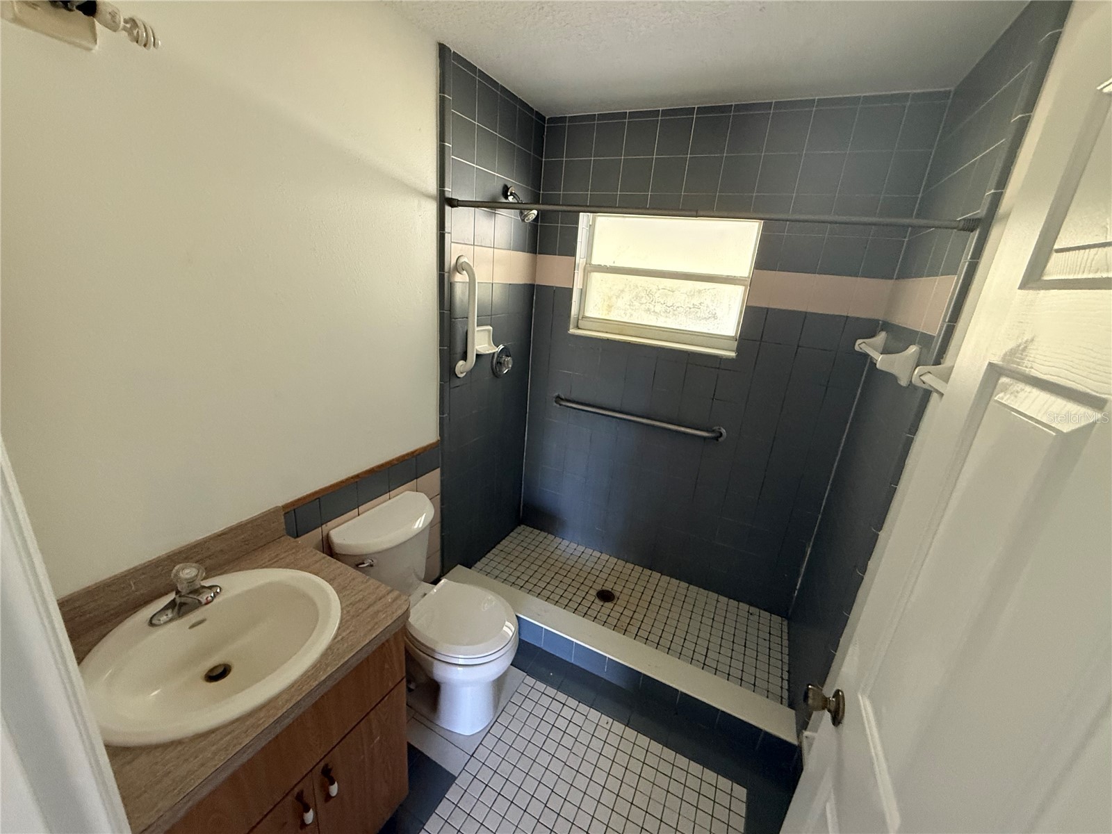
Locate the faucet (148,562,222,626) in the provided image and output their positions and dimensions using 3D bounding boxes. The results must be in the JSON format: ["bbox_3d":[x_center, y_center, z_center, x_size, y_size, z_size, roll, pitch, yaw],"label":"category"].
[{"bbox_3d":[-0.865,0.422,1.061,0.140,0.105,0.154,13,20,24],"label":"faucet"}]

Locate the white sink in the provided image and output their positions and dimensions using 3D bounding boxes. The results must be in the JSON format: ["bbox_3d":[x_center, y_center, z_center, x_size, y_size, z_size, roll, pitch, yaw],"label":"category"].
[{"bbox_3d":[-0.772,0.572,1.049,0.488,0.170,0.495,13,20,24],"label":"white sink"}]

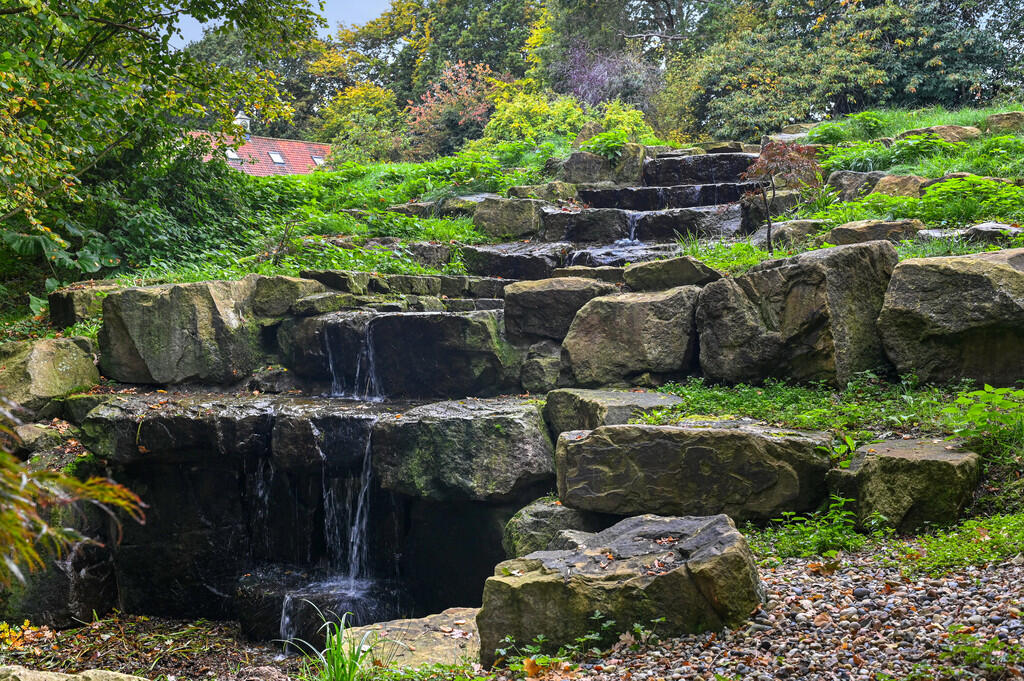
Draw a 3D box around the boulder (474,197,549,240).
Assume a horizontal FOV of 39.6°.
[{"bbox_3d":[-0.012,-0.962,11.200,0.600,0.340,0.480,1,4,8],"label":"boulder"}]

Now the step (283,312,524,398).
[{"bbox_3d":[-0.529,0.060,7.000,1.170,0.400,0.600,0,6,0],"label":"step"}]

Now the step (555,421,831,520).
[{"bbox_3d":[0.792,0.585,6.420,1.209,0.385,0.450,0,6,0],"label":"step"}]

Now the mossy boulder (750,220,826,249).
[{"bbox_3d":[1.746,-0.673,9.000,0.470,0.200,0.380,0,6,0],"label":"mossy boulder"}]

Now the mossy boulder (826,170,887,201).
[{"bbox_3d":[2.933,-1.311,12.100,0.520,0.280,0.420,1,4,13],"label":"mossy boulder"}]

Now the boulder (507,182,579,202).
[{"bbox_3d":[0.217,-1.072,10.300,0.520,0.170,0.350,0,6,0],"label":"boulder"}]

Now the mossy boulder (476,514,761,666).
[{"bbox_3d":[0.395,0.928,5.400,1.000,0.400,0.650,-2,6,-20],"label":"mossy boulder"}]

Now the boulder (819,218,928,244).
[{"bbox_3d":[2.722,-0.813,10.700,0.800,0.240,0.480,1,4,13],"label":"boulder"}]

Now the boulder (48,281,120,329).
[{"bbox_3d":[-2.255,-0.186,7.600,0.325,0.253,0.330,-5,8,-40],"label":"boulder"}]

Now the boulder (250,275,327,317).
[{"bbox_3d":[-1.148,-0.237,7.400,0.366,0.202,0.350,0,6,0],"label":"boulder"}]

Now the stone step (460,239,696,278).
[{"bbox_3d":[0.391,-0.519,8.900,1.420,0.240,0.750,0,6,0],"label":"stone step"}]

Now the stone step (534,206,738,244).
[{"bbox_3d":[0.797,-0.734,8.950,1.275,0.251,0.500,0,6,0],"label":"stone step"}]

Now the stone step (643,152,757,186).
[{"bbox_3d":[1.685,-1.528,12.700,1.020,0.290,0.580,1,4,10],"label":"stone step"}]

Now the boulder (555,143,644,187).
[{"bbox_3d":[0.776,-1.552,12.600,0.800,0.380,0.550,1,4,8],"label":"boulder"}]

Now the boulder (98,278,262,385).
[{"bbox_3d":[-1.638,-0.052,7.080,0.722,0.510,0.420,0,6,0],"label":"boulder"}]

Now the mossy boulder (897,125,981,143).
[{"bbox_3d":[4.322,-2.087,14.400,0.860,0.220,0.500,1,4,14],"label":"mossy boulder"}]

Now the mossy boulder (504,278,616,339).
[{"bbox_3d":[0.319,-0.211,9.350,0.740,0.420,0.520,0,4,0],"label":"mossy boulder"}]

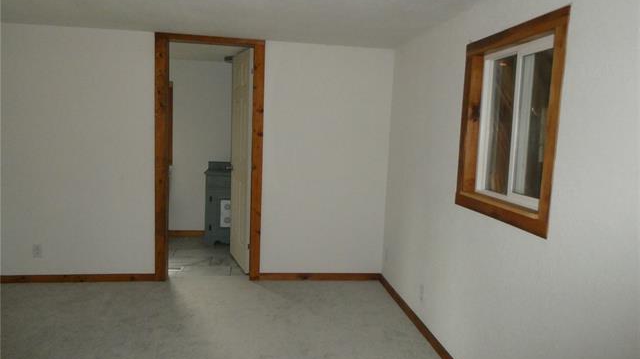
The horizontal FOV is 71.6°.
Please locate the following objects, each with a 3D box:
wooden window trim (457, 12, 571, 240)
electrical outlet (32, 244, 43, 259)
[{"bbox_3d":[0.945,-0.270,2.251,0.100,0.952,0.863,1,7,-9],"label":"wooden window trim"},{"bbox_3d":[-2.366,0.603,3.713,0.072,0.118,0.010,1,7,-9],"label":"electrical outlet"}]

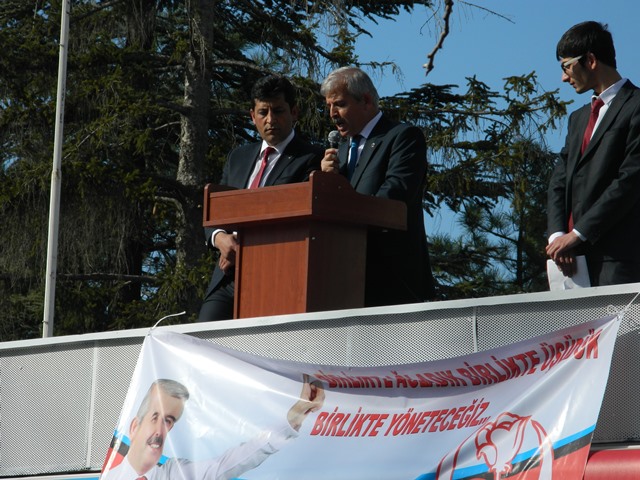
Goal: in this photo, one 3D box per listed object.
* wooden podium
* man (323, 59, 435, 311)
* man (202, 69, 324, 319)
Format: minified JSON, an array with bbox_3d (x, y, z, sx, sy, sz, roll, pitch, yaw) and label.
[{"bbox_3d":[-0.071,0.399,14.402,0.455,1.190,0.572,9,-10,-42],"label":"wooden podium"},{"bbox_3d":[0.231,0.214,14.638,0.520,1.690,0.430,-5,-10,43],"label":"man"},{"bbox_3d":[-0.227,0.235,14.838,0.530,1.690,0.420,-1,-9,27],"label":"man"}]

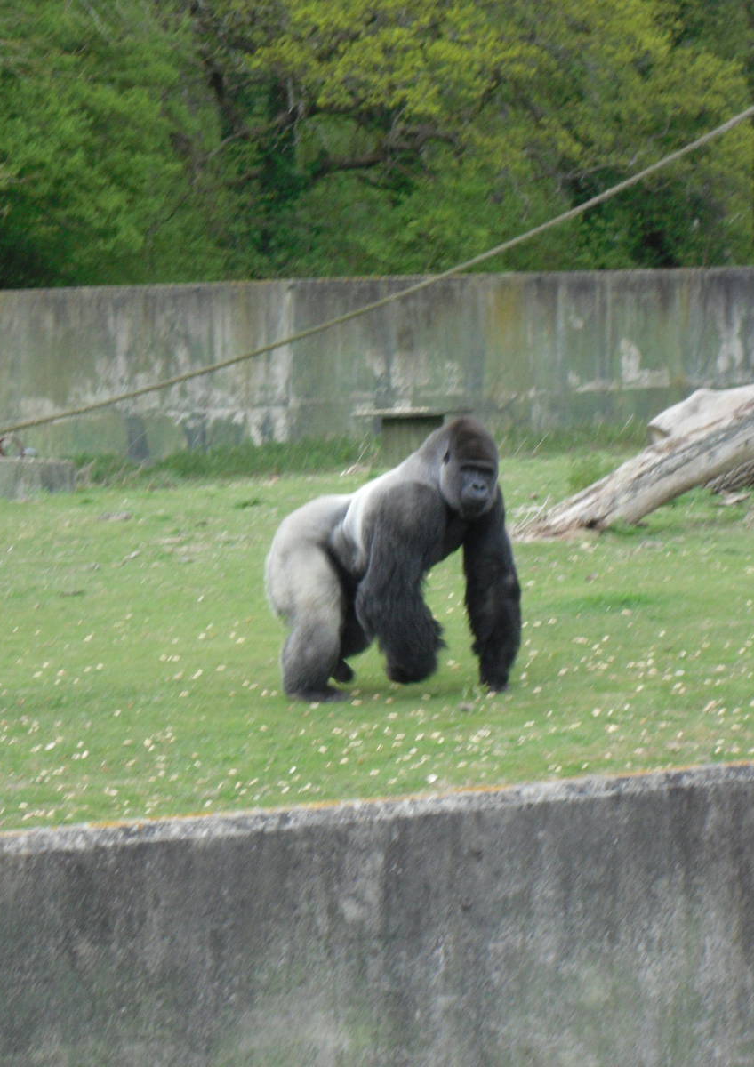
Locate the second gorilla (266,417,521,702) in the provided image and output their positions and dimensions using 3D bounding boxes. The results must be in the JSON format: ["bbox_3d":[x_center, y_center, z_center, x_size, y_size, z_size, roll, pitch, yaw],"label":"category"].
[{"bbox_3d":[0.070,0.100,19.900,1.200,1.280,0.740,3,6,34],"label":"second gorilla"}]

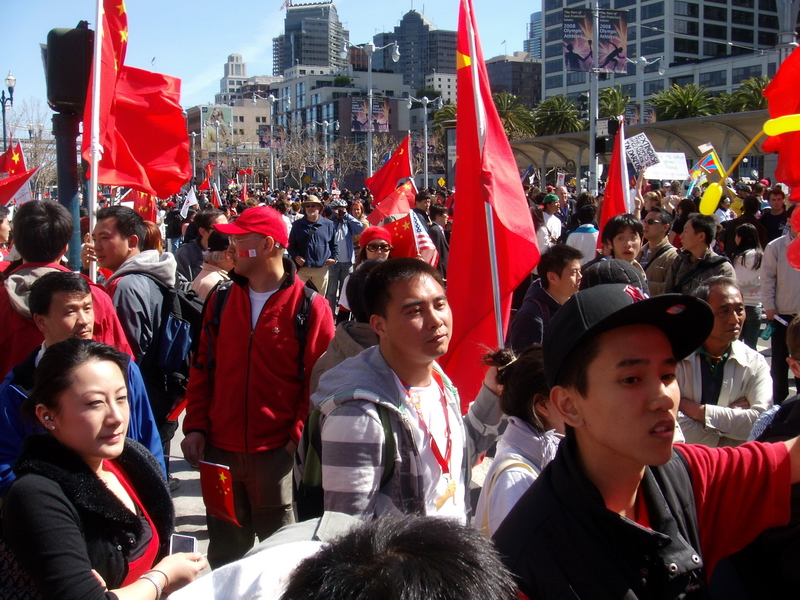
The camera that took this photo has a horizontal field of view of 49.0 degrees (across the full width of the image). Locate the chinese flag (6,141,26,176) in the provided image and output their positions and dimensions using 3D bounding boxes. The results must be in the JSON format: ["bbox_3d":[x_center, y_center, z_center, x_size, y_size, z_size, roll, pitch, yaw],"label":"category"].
[{"bbox_3d":[-6.382,-2.303,14.500,0.450,0.620,0.200,-2,8,-17],"label":"chinese flag"}]

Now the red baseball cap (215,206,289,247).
[{"bbox_3d":[-0.528,-0.259,3.120,0.270,0.140,0.180,7,4,-22],"label":"red baseball cap"}]

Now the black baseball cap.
[{"bbox_3d":[0.306,0.032,1.260,0.190,0.135,0.270,8,-37,-30],"label":"black baseball cap"}]

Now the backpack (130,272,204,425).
[{"bbox_3d":[-0.859,0.185,3.500,0.260,0.530,0.330,1,7,12],"label":"backpack"}]

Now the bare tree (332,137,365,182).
[{"bbox_3d":[-5.197,-13.090,89.057,3.600,6.874,3.400,0,7,0],"label":"bare tree"}]

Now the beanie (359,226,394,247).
[{"bbox_3d":[-0.142,-0.374,5.300,0.200,0.150,0.220,0,7,0],"label":"beanie"}]

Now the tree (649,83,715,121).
[{"bbox_3d":[23.802,-13.139,74.934,5.800,10.591,5.800,0,7,0],"label":"tree"}]

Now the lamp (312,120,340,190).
[{"bbox_3d":[-8.222,-15.494,98.829,3.200,9.137,0.600,-3,8,-20],"label":"lamp"}]

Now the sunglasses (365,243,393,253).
[{"bbox_3d":[-0.129,-0.314,5.250,0.145,0.052,0.140,0,7,0],"label":"sunglasses"}]

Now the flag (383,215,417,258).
[{"bbox_3d":[-0.024,-0.427,6.000,0.330,0.280,0.140,-13,7,-8],"label":"flag"}]

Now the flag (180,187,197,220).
[{"bbox_3d":[-3.612,-1.665,15.000,0.300,0.570,0.150,-1,7,0],"label":"flag"}]

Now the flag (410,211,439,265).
[{"bbox_3d":[0.162,-0.406,5.800,0.180,0.360,0.120,-2,8,-17],"label":"flag"}]

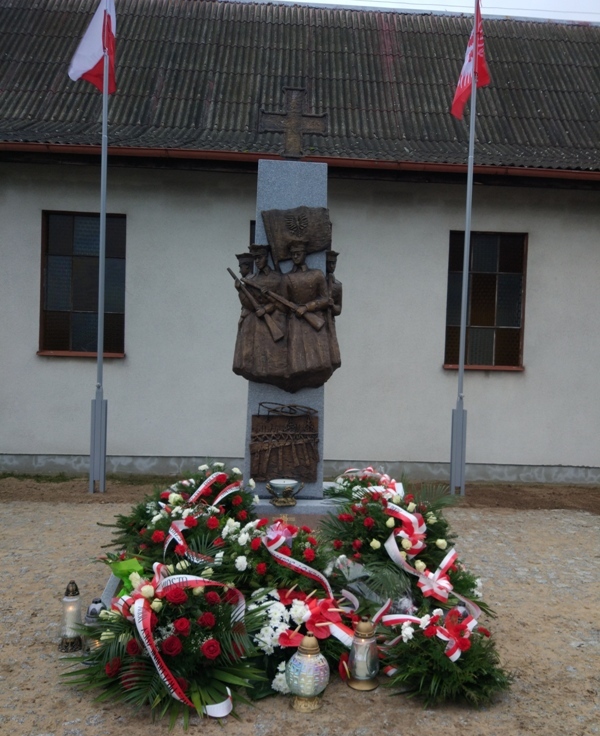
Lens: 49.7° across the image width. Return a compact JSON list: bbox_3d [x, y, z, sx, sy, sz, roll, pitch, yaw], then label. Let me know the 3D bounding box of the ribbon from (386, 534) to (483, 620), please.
[{"bbox_3d":[0.717,1.128,3.500,0.500,0.430,0.280,2,2,-3],"label":"ribbon"}]

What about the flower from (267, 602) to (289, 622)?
[{"bbox_3d":[-0.104,1.134,3.000,0.095,0.090,0.070,2,2,-3],"label":"flower"}]

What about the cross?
[{"bbox_3d":[-0.055,-2.061,5.442,0.572,0.597,0.090,2,2,-6],"label":"cross"}]

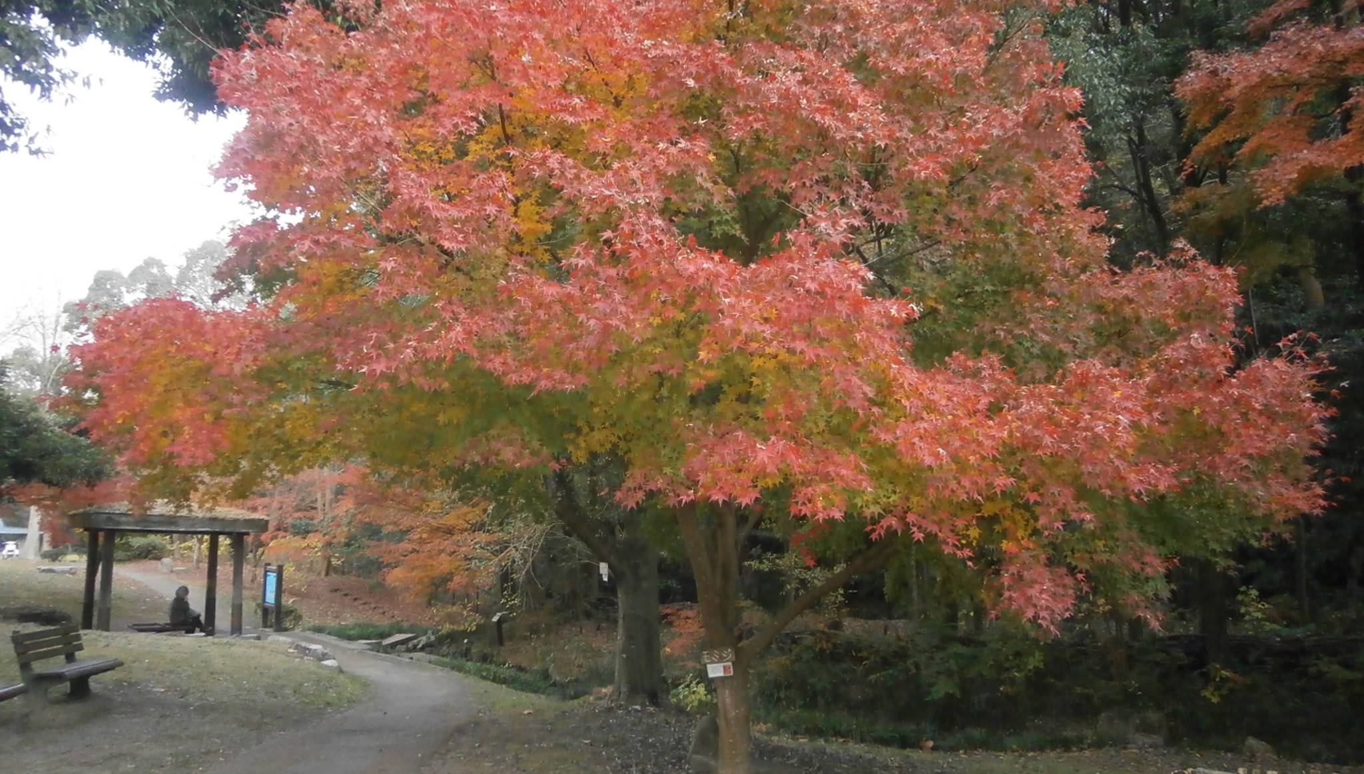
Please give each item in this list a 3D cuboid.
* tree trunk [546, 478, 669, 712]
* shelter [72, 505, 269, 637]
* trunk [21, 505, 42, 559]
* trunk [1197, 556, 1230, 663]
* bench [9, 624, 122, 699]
[{"bbox_3d":[-0.752,2.052,10.500,1.145,2.272,0.600,0,-9,-2],"label":"tree trunk"},{"bbox_3d":[-11.950,4.240,23.800,3.500,2.850,3.100,7,-11,-37],"label":"shelter"},{"bbox_3d":[-34.920,7.784,55.000,0.950,2.900,0.950,5,-11,-32],"label":"trunk"},{"bbox_3d":[7.167,2.996,13.800,0.360,1.400,0.360,-5,-10,27],"label":"trunk"},{"bbox_3d":[-6.770,3.080,11.300,0.560,0.810,1.500,1,-9,-8],"label":"bench"}]

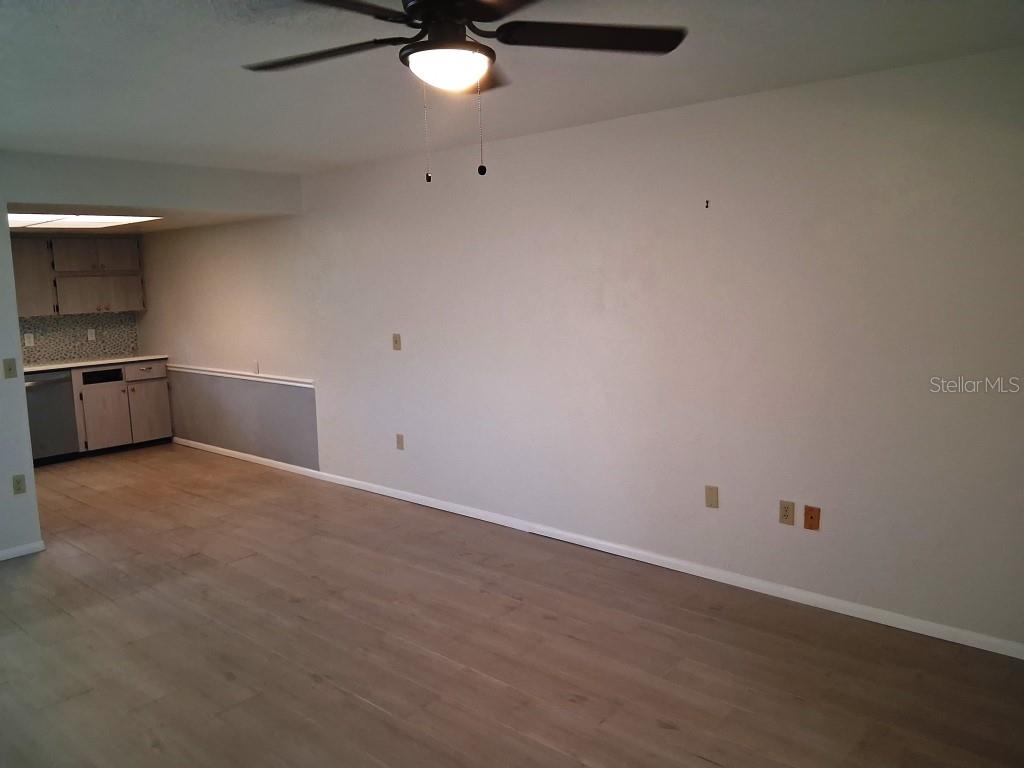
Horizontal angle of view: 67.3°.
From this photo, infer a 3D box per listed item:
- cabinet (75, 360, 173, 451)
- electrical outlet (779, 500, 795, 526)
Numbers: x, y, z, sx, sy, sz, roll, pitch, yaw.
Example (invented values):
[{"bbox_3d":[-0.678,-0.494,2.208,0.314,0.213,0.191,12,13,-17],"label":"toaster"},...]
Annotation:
[{"bbox_3d":[-4.017,0.190,7.724,0.620,0.820,0.903,5,10,40],"label":"cabinet"},{"bbox_3d":[1.340,0.630,3.747,0.071,0.115,0.012,5,10,40],"label":"electrical outlet"}]

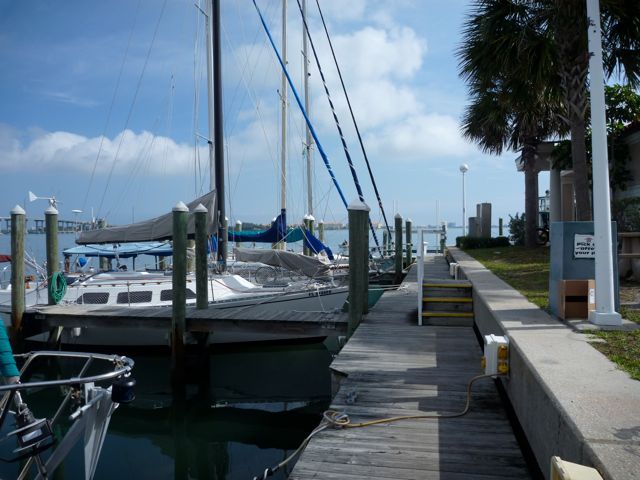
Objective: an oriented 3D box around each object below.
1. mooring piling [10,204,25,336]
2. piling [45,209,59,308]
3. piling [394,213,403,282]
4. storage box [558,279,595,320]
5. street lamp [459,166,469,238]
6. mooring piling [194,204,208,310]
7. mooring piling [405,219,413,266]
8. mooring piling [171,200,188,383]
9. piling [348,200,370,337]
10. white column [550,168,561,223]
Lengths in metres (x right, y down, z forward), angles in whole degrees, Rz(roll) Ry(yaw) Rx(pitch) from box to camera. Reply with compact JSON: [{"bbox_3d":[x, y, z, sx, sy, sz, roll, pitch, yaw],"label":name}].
[{"bbox_3d":[-6.040,0.582,10.427,0.290,2.551,0.290,0,1,12],"label":"mooring piling"},{"bbox_3d":[-6.039,0.361,11.724,0.280,2.283,0.280,0,1,12],"label":"piling"},{"bbox_3d":[3.085,0.347,20.029,0.280,2.743,0.280,0,1,12],"label":"piling"},{"bbox_3d":[2.810,0.651,5.660,0.340,0.410,0.340,0,1,12],"label":"storage box"},{"bbox_3d":[7.547,-1.854,27.044,0.450,4.200,0.450,0,1,12],"label":"street lamp"},{"bbox_3d":[-2.473,0.368,10.924,0.270,2.253,0.270,0,1,12],"label":"mooring piling"},{"bbox_3d":[4.843,0.135,28.027,0.300,2.596,0.300,0,1,12],"label":"mooring piling"},{"bbox_3d":[-2.485,0.924,9.284,0.290,3.207,0.290,0,1,12],"label":"mooring piling"},{"bbox_3d":[0.722,0.516,9.326,0.370,2.470,0.370,0,1,12],"label":"piling"},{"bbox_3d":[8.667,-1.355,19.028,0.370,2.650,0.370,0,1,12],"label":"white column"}]

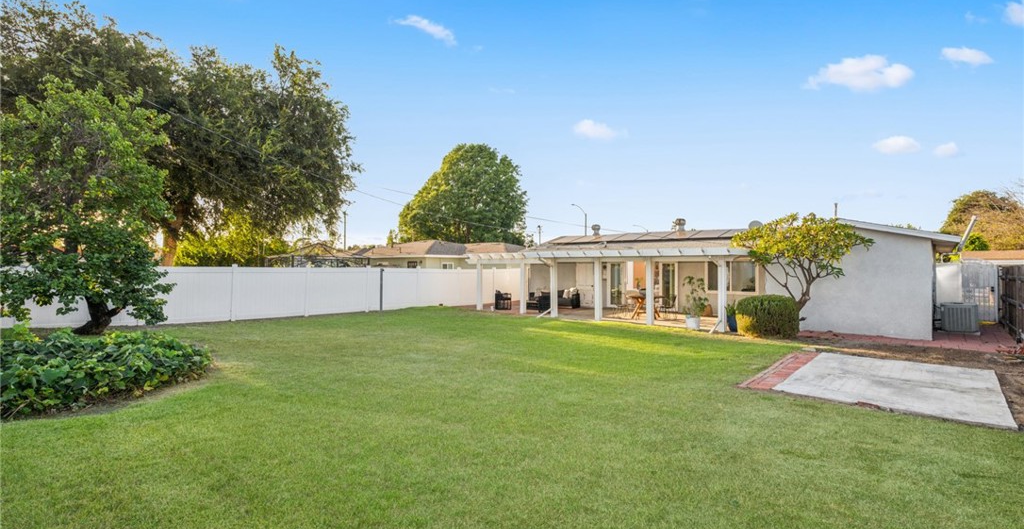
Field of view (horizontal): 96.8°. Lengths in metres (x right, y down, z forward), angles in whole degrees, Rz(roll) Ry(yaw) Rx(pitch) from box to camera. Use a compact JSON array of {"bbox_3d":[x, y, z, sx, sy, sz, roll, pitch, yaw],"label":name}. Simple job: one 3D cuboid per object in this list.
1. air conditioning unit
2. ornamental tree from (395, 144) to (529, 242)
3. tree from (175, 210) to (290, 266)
[{"bbox_3d":[13.150,1.585,13.330,0.780,0.800,0.760,0,-1,44],"label":"air conditioning unit"},{"bbox_3d":[-4.800,-4.840,45.000,12.800,14.200,12.300,0,-1,-6],"label":"ornamental tree"},{"bbox_3d":[-14.750,-0.400,24.000,5.200,4.900,4.500,1,-1,-32],"label":"tree"}]

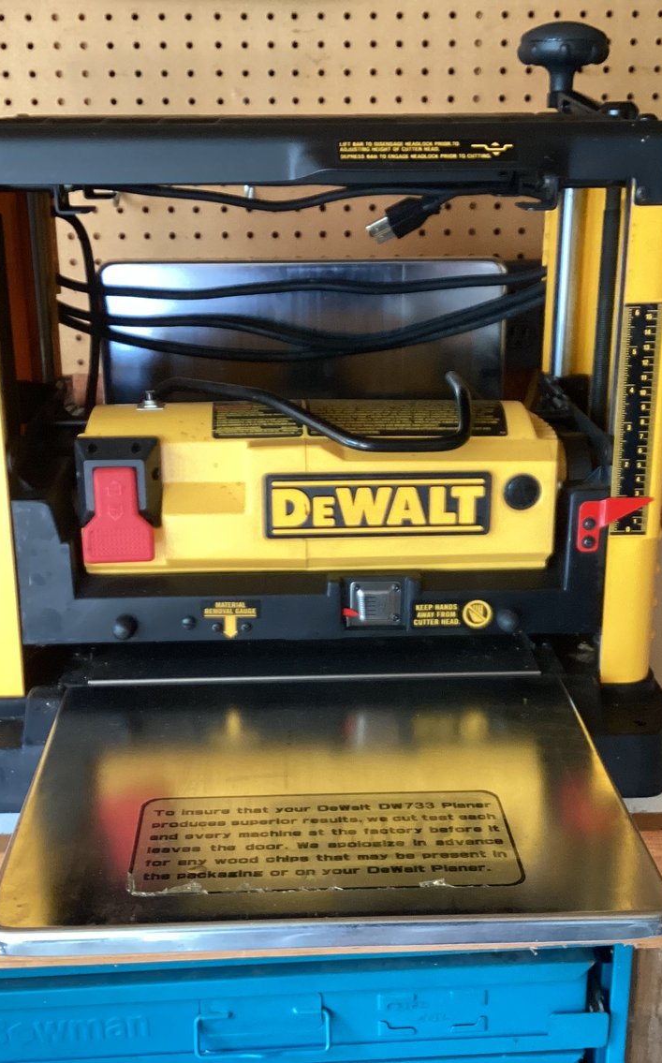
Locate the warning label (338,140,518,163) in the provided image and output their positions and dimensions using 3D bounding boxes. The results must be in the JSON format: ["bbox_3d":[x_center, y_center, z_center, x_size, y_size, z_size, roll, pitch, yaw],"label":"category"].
[{"bbox_3d":[0.060,-0.234,0.783,0.110,0.015,0.002,-1,-7,-3],"label":"warning label"}]

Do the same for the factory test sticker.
[{"bbox_3d":[-0.004,0.167,0.688,0.204,0.001,0.095,-1,18,-3],"label":"factory test sticker"}]

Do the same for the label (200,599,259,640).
[{"bbox_3d":[-0.070,0.061,0.883,0.041,0.029,0.002,-1,18,-3],"label":"label"}]

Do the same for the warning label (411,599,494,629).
[{"bbox_3d":[0.086,0.059,0.890,0.058,0.022,0.002,-1,18,-3],"label":"warning label"}]

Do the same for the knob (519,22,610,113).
[{"bbox_3d":[0.151,-0.302,0.825,0.060,0.053,0.060,-1,18,-3],"label":"knob"}]

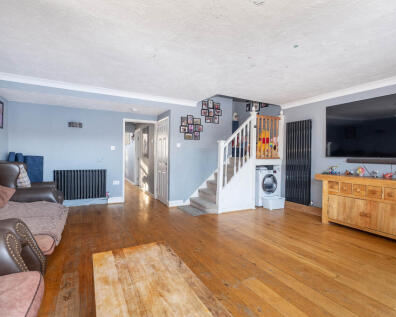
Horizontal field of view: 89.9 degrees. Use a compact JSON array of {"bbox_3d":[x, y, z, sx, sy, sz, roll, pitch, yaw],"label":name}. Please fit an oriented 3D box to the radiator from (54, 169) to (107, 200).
[{"bbox_3d":[-2.482,0.558,4.243,0.960,0.620,0.090,0,1,-26],"label":"radiator"}]

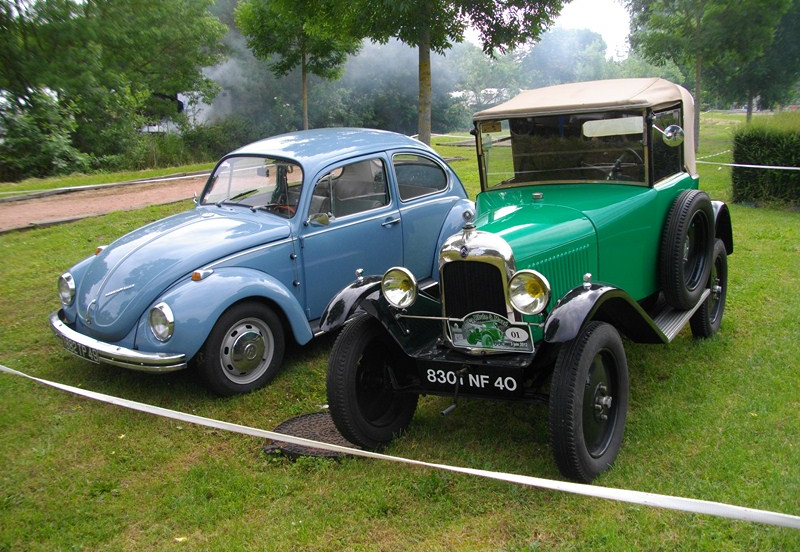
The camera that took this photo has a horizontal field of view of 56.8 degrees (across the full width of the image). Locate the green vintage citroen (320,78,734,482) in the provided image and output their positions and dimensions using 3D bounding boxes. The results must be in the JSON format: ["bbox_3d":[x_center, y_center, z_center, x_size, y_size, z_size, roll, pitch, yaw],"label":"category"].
[{"bbox_3d":[0.963,-0.212,4.401,1.400,1.750,3.200,1,12,34],"label":"green vintage citroen"}]

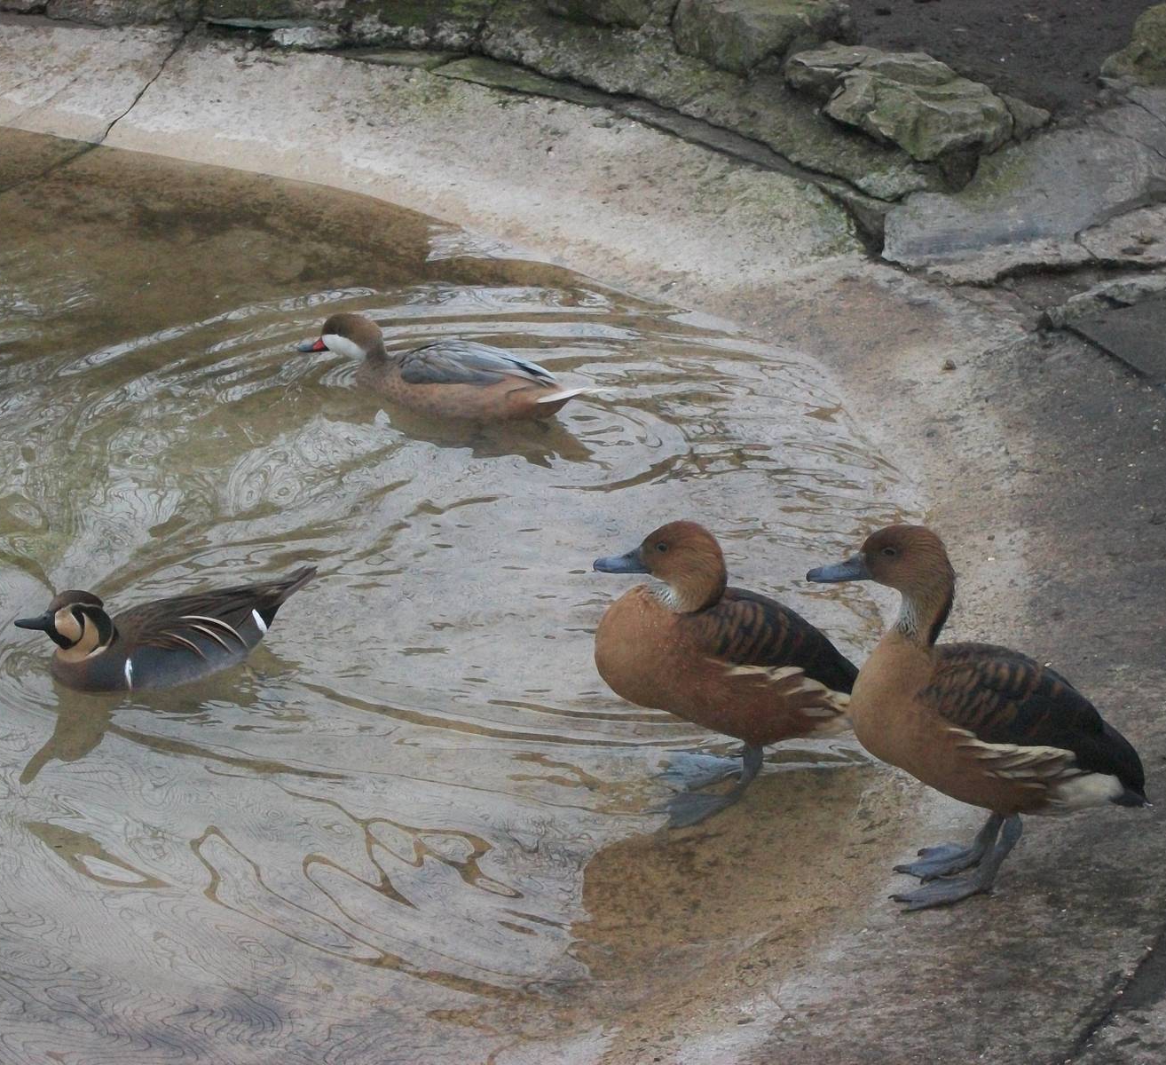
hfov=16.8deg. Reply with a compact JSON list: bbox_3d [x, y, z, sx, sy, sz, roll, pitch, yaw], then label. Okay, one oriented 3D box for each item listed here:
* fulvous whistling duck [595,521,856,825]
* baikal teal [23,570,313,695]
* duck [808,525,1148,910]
[{"bbox_3d":[0.130,0.100,3.432,0.257,0.270,0.140,-8,23,-19],"label":"fulvous whistling duck"},{"bbox_3d":[-0.395,0.093,3.784,0.324,0.120,0.135,-14,26,-31],"label":"baikal teal"},{"bbox_3d":[0.320,0.131,3.175,0.296,0.325,0.140,-5,23,-13],"label":"duck"}]

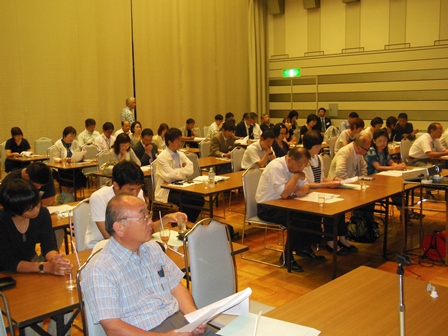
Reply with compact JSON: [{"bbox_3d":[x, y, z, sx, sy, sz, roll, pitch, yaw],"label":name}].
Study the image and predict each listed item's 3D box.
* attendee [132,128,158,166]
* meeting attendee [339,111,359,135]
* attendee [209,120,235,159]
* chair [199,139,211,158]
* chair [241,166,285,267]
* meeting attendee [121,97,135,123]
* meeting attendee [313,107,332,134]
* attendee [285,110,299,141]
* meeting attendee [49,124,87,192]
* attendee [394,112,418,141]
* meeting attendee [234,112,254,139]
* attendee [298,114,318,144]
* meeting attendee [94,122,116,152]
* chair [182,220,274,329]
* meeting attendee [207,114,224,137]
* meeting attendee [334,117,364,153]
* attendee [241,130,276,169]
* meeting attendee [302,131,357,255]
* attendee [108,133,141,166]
[{"bbox_3d":[-1.099,0.023,7.777,0.741,1.238,0.497,7,11,44],"label":"attendee"},{"bbox_3d":[2.980,-0.649,11.721,0.731,1.287,0.487,7,11,44],"label":"meeting attendee"},{"bbox_3d":[0.065,-0.146,8.638,0.780,1.240,0.500,6,11,43],"label":"attendee"},{"bbox_3d":[-0.116,-0.031,8.874,0.540,0.940,0.440,7,11,44],"label":"chair"},{"bbox_3d":[0.518,0.466,5.201,0.560,0.950,0.450,6,11,43],"label":"chair"},{"bbox_3d":[-2.266,-0.826,12.118,0.360,1.720,0.480,3,9,30],"label":"meeting attendee"},{"bbox_3d":[2.541,-0.816,12.956,0.520,1.320,0.750,-2,8,-11],"label":"meeting attendee"},{"bbox_3d":[1.877,-0.780,12.807,0.700,1.280,0.480,6,11,43],"label":"attendee"},{"bbox_3d":[-2.578,-0.076,8.423,0.800,1.230,0.520,7,11,44],"label":"meeting attendee"},{"bbox_3d":[3.782,-0.501,10.596,0.520,1.260,0.680,-1,8,3],"label":"attendee"},{"bbox_3d":[0.563,-0.647,12.092,0.780,1.280,0.520,7,11,44],"label":"meeting attendee"},{"bbox_3d":[2.068,-0.519,10.969,0.720,1.260,0.480,6,11,43],"label":"attendee"},{"bbox_3d":[-2.211,-0.262,9.889,0.780,1.220,0.500,6,11,43],"label":"meeting attendee"},{"bbox_3d":[0.086,0.782,2.801,0.540,0.940,0.440,7,11,44],"label":"chair"},{"bbox_3d":[-0.108,-0.708,12.760,0.780,1.230,0.500,6,11,43],"label":"meeting attendee"},{"bbox_3d":[2.224,-0.185,8.600,0.760,1.240,0.500,7,11,44],"label":"meeting attendee"},{"bbox_3d":[0.574,0.111,6.954,0.780,1.170,0.500,6,11,43],"label":"attendee"},{"bbox_3d":[1.127,0.245,5.602,0.741,1.311,0.487,7,11,44],"label":"meeting attendee"},{"bbox_3d":[-1.417,0.095,7.270,0.500,1.190,0.720,-8,10,-39],"label":"attendee"}]

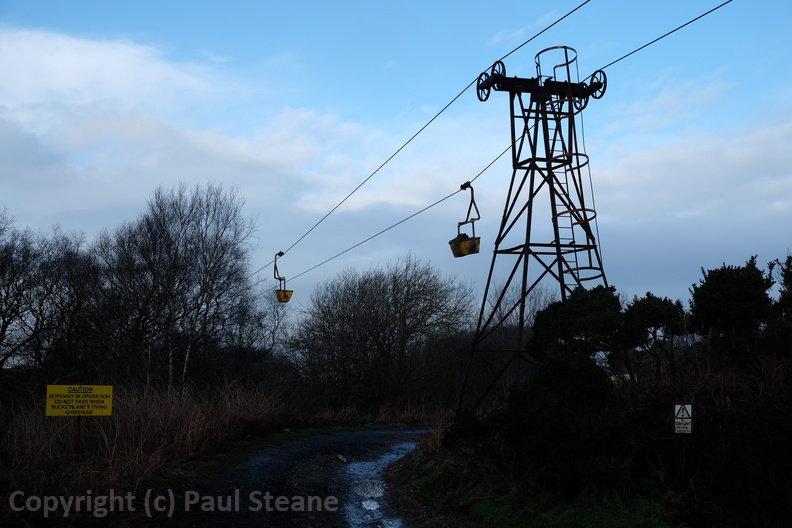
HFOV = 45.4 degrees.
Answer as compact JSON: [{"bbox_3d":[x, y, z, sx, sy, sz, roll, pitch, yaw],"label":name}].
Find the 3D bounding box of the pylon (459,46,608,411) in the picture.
[{"bbox_3d":[3.119,-0.301,19.736,3.073,8.195,3.201,1,-5,-18],"label":"pylon"}]

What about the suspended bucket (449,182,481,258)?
[{"bbox_3d":[2.019,-1.287,27.001,0.571,2.099,1.034,1,-5,-18],"label":"suspended bucket"}]

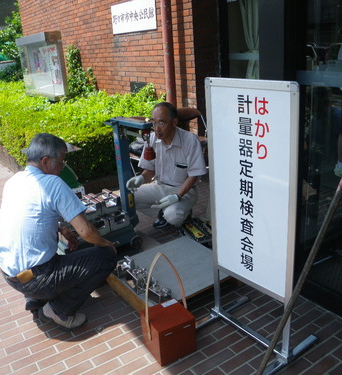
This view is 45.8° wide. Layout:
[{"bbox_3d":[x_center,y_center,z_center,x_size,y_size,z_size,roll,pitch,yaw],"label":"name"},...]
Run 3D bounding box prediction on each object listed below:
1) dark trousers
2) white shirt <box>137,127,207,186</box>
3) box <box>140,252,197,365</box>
[{"bbox_3d":[-0.613,0.470,2.299,0.600,0.410,0.420,-8,20,-11],"label":"dark trousers"},{"bbox_3d":[0.043,-0.234,3.278,0.520,0.500,0.320,5,33,24],"label":"white shirt"},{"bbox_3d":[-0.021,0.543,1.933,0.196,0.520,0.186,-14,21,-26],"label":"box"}]

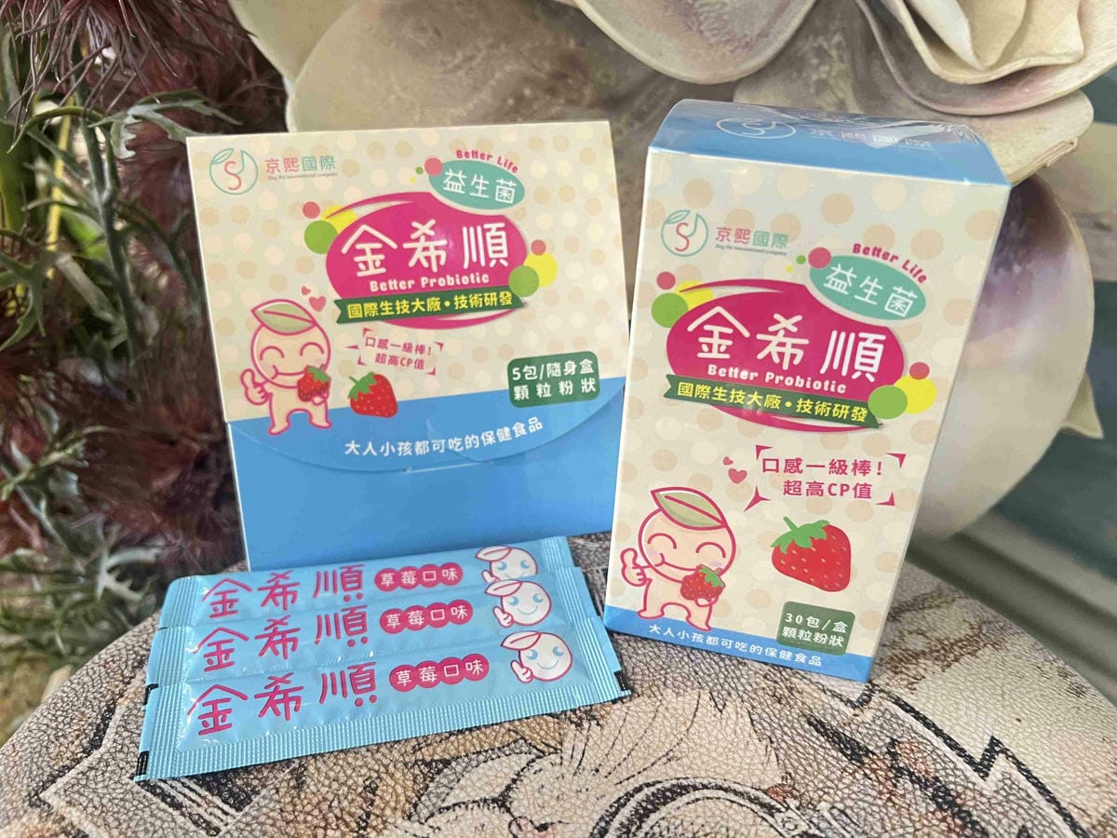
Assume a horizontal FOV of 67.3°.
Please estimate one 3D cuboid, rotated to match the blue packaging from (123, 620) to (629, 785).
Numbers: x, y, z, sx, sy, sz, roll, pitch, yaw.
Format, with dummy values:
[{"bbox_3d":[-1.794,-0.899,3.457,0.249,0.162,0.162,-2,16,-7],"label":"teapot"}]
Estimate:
[{"bbox_3d":[-0.041,0.066,0.207,0.116,0.006,0.026,-5,31,-13],"label":"blue packaging"}]

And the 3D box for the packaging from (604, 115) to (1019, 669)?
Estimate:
[{"bbox_3d":[0.060,-0.006,0.234,0.074,0.137,0.057,9,27,11],"label":"packaging"}]

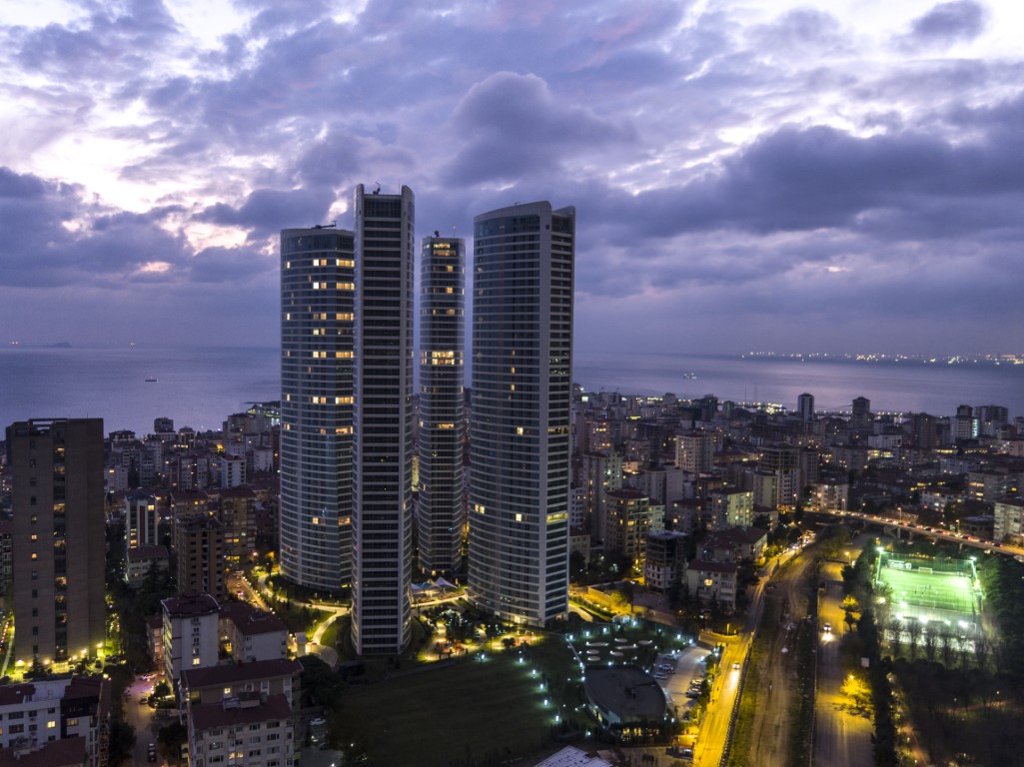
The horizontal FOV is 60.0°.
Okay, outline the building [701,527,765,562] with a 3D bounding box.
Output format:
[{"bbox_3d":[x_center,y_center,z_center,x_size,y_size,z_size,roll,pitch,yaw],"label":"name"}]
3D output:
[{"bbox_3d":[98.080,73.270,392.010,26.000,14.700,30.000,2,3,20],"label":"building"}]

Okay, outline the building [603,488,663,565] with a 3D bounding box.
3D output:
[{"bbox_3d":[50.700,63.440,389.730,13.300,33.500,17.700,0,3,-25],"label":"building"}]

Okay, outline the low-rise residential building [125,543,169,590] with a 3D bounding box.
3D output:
[{"bbox_3d":[-146.060,75.570,365.130,17.500,15.000,13.300,1,2,4],"label":"low-rise residential building"}]

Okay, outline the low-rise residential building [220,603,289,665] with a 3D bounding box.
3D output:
[{"bbox_3d":[-80.960,77.430,273.970,16.500,15.000,26.000,-1,3,-28],"label":"low-rise residential building"}]

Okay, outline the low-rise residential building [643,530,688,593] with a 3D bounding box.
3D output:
[{"bbox_3d":[62.330,72.900,361.730,12.800,23.200,13.000,-1,3,-36],"label":"low-rise residential building"}]

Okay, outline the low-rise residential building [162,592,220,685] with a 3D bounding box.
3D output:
[{"bbox_3d":[-91.760,72.000,252.890,13.300,24.800,15.800,-1,3,-30],"label":"low-rise residential building"}]

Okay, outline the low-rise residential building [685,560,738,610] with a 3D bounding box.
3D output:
[{"bbox_3d":[74.110,74.030,328.570,17.300,16.000,12.000,1,2,14],"label":"low-rise residential building"}]

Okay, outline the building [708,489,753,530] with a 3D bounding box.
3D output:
[{"bbox_3d":[111.850,66.200,455.210,17.000,26.800,14.000,-1,3,-30],"label":"building"}]

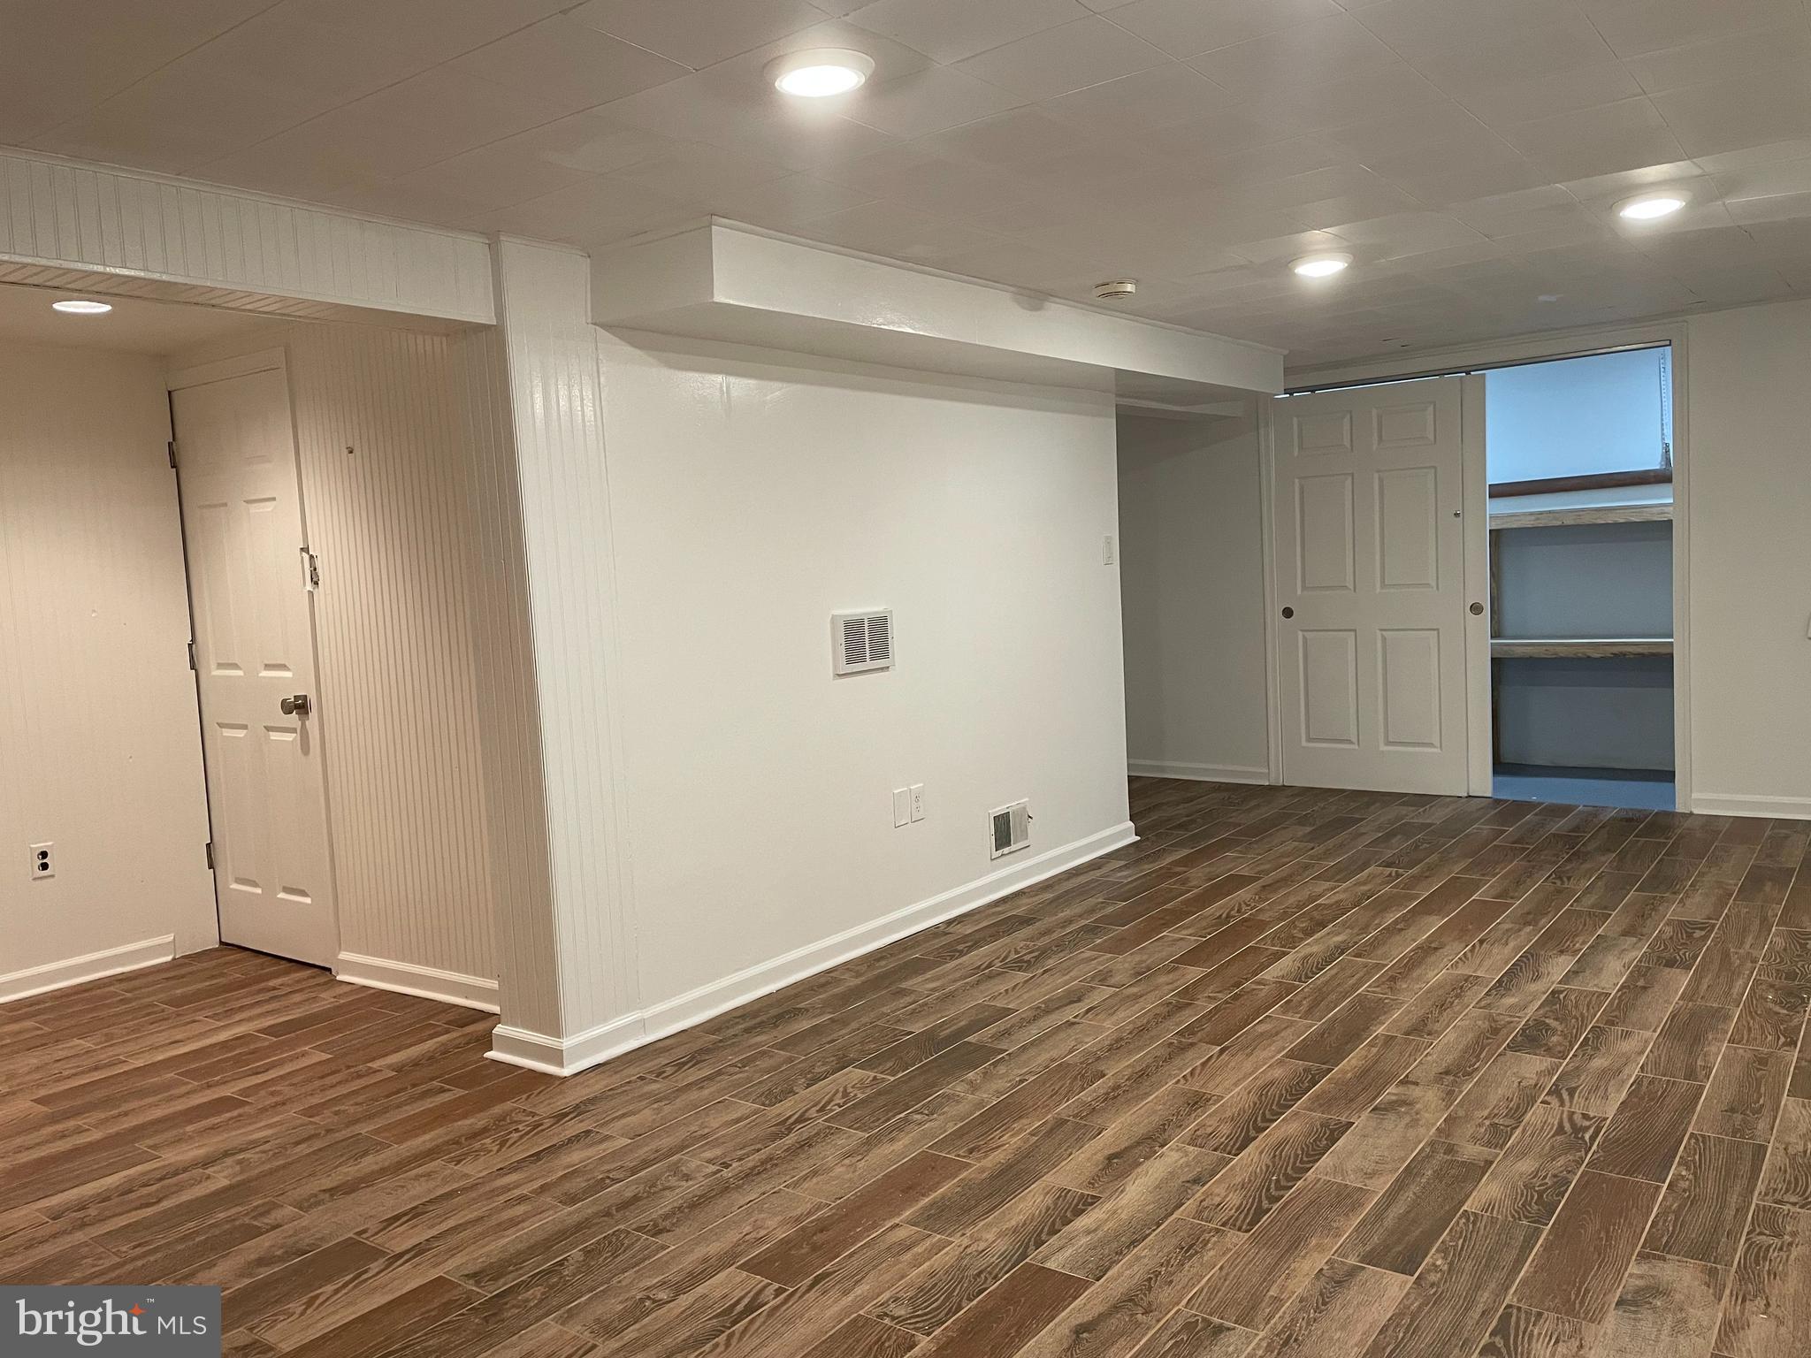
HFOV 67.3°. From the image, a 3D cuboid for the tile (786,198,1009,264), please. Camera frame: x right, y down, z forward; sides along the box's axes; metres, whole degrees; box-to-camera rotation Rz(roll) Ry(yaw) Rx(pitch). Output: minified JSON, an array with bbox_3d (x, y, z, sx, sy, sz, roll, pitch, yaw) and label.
[{"bbox_3d":[-0.019,-1.194,3.595,0.332,0.020,0.580,1,6,37],"label":"tile"}]

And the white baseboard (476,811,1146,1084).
[{"bbox_3d":[-0.048,0.833,4.942,0.318,0.090,3.246,1,7,37],"label":"white baseboard"}]

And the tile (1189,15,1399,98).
[{"bbox_3d":[0.706,-1.137,2.476,0.305,0.020,0.305,1,6,37],"label":"tile"}]

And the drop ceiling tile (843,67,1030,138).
[{"bbox_3d":[0.039,-1.107,2.606,0.305,0.018,0.305,1,7,37],"label":"drop ceiling tile"}]

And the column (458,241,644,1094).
[{"bbox_3d":[-0.989,-0.051,3.694,0.258,2.171,0.281,1,7,37],"label":"column"}]

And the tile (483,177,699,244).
[{"bbox_3d":[-0.735,-1.125,3.222,0.416,0.020,0.325,1,6,37],"label":"tile"}]

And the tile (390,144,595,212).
[{"bbox_3d":[-0.880,-1.094,2.942,0.305,0.020,0.305,1,6,37],"label":"tile"}]

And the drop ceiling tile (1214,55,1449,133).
[{"bbox_3d":[0.891,-1.166,2.721,0.305,0.018,0.305,1,7,37],"label":"drop ceiling tile"}]

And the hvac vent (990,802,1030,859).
[{"bbox_3d":[0.400,0.582,5.294,0.024,0.192,0.272,1,7,37],"label":"hvac vent"}]

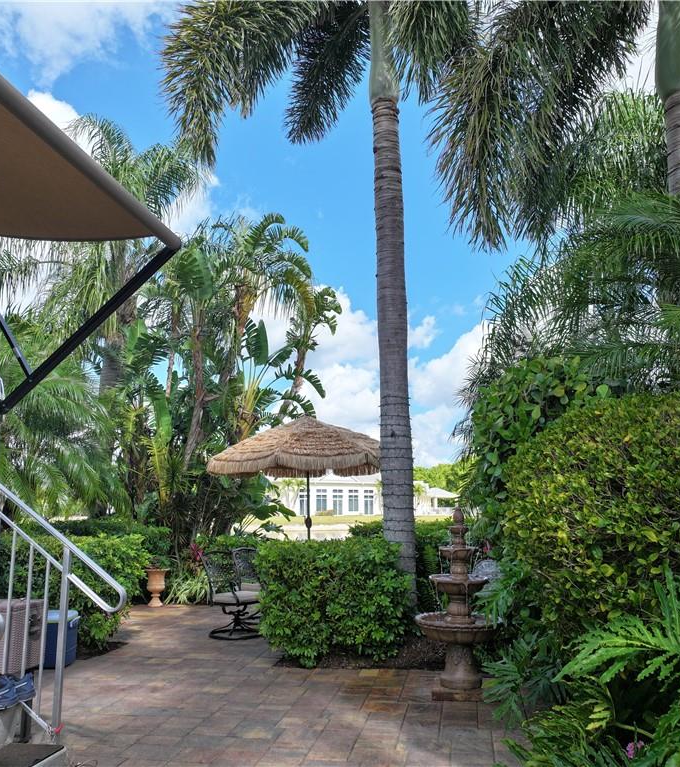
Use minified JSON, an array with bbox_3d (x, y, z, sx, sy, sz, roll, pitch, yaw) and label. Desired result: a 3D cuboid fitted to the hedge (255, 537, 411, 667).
[{"bbox_3d":[-0.050,2.124,7.103,1.420,1.120,1.000,-2,-9,10],"label":"hedge"}]

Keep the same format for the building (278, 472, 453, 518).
[{"bbox_3d":[2.666,14.474,94.399,27.000,6.200,15.000,0,-9,-3],"label":"building"}]

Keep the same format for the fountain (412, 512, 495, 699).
[{"bbox_3d":[0.912,1.734,5.750,0.710,1.460,0.710,-2,-9,10],"label":"fountain"}]

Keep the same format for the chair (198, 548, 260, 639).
[{"bbox_3d":[-1.199,2.370,8.162,0.720,0.970,0.650,-6,-11,34],"label":"chair"}]

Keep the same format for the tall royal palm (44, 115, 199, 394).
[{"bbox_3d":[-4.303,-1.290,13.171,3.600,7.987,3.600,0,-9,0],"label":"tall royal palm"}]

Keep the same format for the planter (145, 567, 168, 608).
[{"bbox_3d":[-2.633,2.924,10.254,0.345,0.540,0.345,0,-9,0],"label":"planter"}]

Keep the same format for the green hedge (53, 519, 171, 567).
[{"bbox_3d":[-3.900,2.846,11.697,2.300,1.150,1.100,-2,-9,10],"label":"green hedge"}]

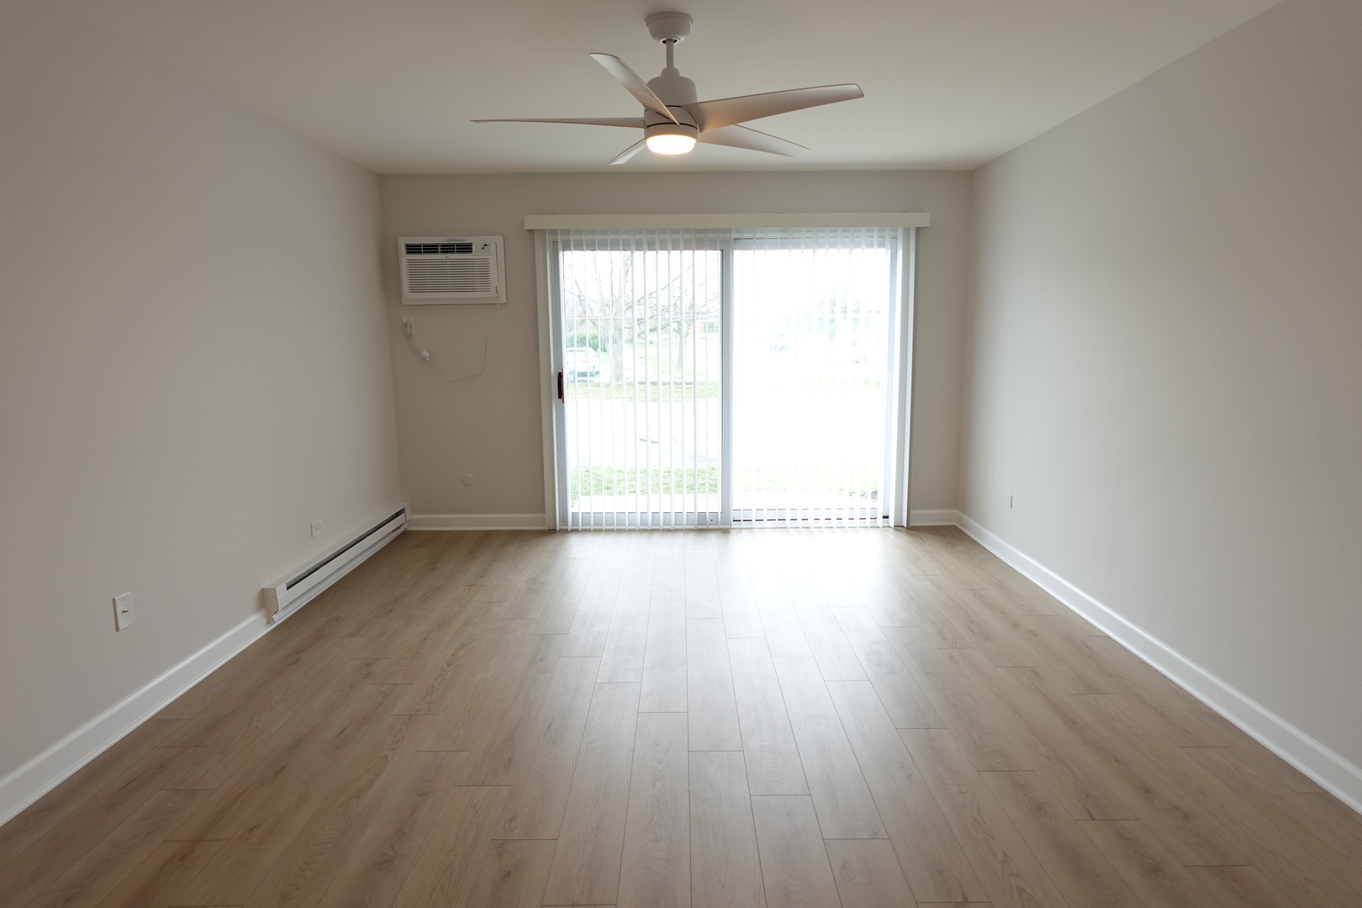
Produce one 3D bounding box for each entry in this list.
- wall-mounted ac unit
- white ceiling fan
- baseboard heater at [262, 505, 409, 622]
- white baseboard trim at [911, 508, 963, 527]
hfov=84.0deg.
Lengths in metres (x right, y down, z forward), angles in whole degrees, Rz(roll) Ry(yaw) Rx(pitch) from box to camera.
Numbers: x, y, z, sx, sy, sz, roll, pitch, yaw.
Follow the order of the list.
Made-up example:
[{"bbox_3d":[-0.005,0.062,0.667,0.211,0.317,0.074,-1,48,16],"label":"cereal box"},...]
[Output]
[{"bbox_3d":[-1.536,-1.235,5.095,0.705,0.447,0.090,-1,9,0],"label":"wall-mounted ac unit"},{"bbox_3d":[-0.054,-1.265,2.615,1.320,0.433,1.320,-1,9,0],"label":"white ceiling fan"},{"bbox_3d":[-1.949,0.583,4.476,0.070,0.178,1.792,-1,9,0],"label":"baseboard heater"},{"bbox_3d":[1.806,0.458,5.414,0.335,0.118,0.020,-1,9,0],"label":"white baseboard trim"}]

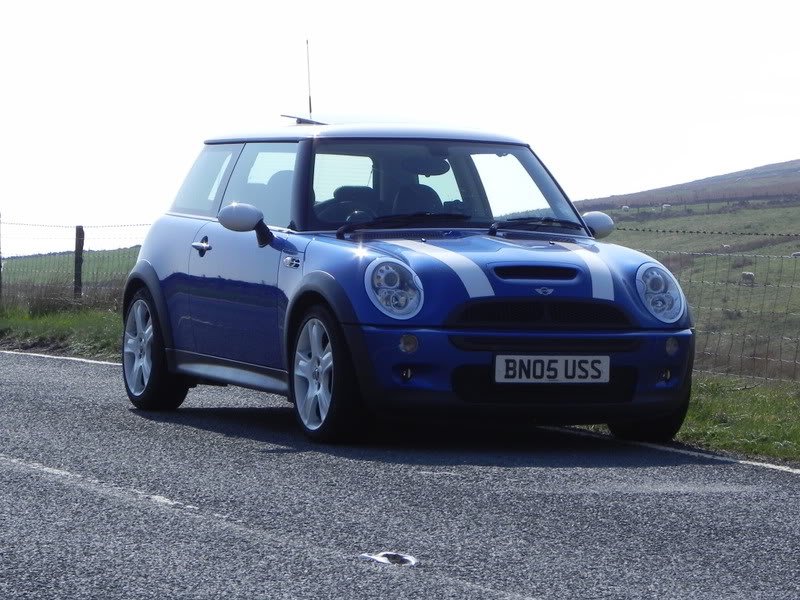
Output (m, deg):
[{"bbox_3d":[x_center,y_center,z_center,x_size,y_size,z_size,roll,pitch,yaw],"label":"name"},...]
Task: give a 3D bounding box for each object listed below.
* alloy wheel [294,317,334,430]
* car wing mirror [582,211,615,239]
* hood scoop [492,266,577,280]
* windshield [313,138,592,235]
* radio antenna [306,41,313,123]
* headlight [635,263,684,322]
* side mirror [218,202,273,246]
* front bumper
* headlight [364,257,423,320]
[{"bbox_3d":[-0.273,0.312,14.038,0.200,0.475,0.475,1,1,-22],"label":"alloy wheel"},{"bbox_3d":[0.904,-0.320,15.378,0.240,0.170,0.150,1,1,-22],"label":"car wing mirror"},{"bbox_3d":[0.565,-0.114,13.942,0.395,0.070,0.110,1,-7,-22],"label":"hood scoop"},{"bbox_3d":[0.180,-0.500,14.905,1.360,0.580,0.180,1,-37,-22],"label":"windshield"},{"bbox_3d":[-0.447,-1.079,16.475,0.020,0.435,0.025,1,-9,-22],"label":"radio antenna"},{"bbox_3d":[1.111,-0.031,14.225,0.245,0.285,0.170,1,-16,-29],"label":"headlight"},{"bbox_3d":[-0.677,-0.336,14.739,0.240,0.185,0.155,1,1,-22],"label":"side mirror"},{"bbox_3d":[0.567,0.307,13.924,1.650,0.410,0.390,1,1,-22],"label":"front bumper"},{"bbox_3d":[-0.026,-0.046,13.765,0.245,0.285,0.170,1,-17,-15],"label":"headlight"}]

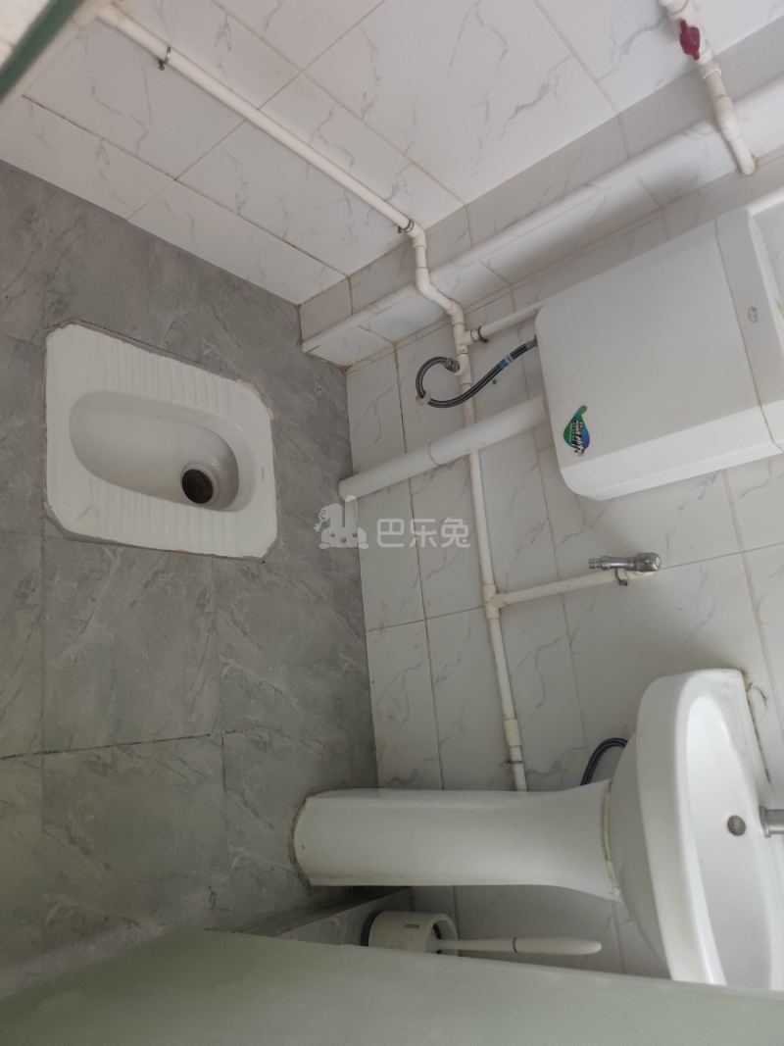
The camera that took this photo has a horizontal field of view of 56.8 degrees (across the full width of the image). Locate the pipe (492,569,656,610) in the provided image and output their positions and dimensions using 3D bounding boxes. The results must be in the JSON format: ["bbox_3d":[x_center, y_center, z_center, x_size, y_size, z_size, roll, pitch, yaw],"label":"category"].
[{"bbox_3d":[0.298,0.109,1.244,0.023,0.309,0.023,11,68,-50],"label":"pipe"}]

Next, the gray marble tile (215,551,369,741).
[{"bbox_3d":[-0.177,0.226,1.389,0.388,0.012,0.302,11,68,-50],"label":"gray marble tile"}]

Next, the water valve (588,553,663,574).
[{"bbox_3d":[0.366,0.061,1.104,0.112,0.074,0.029,11,68,-50],"label":"water valve"}]

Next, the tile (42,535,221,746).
[{"bbox_3d":[-0.396,0.185,1.127,0.301,0.012,0.302,11,68,-50],"label":"tile"}]

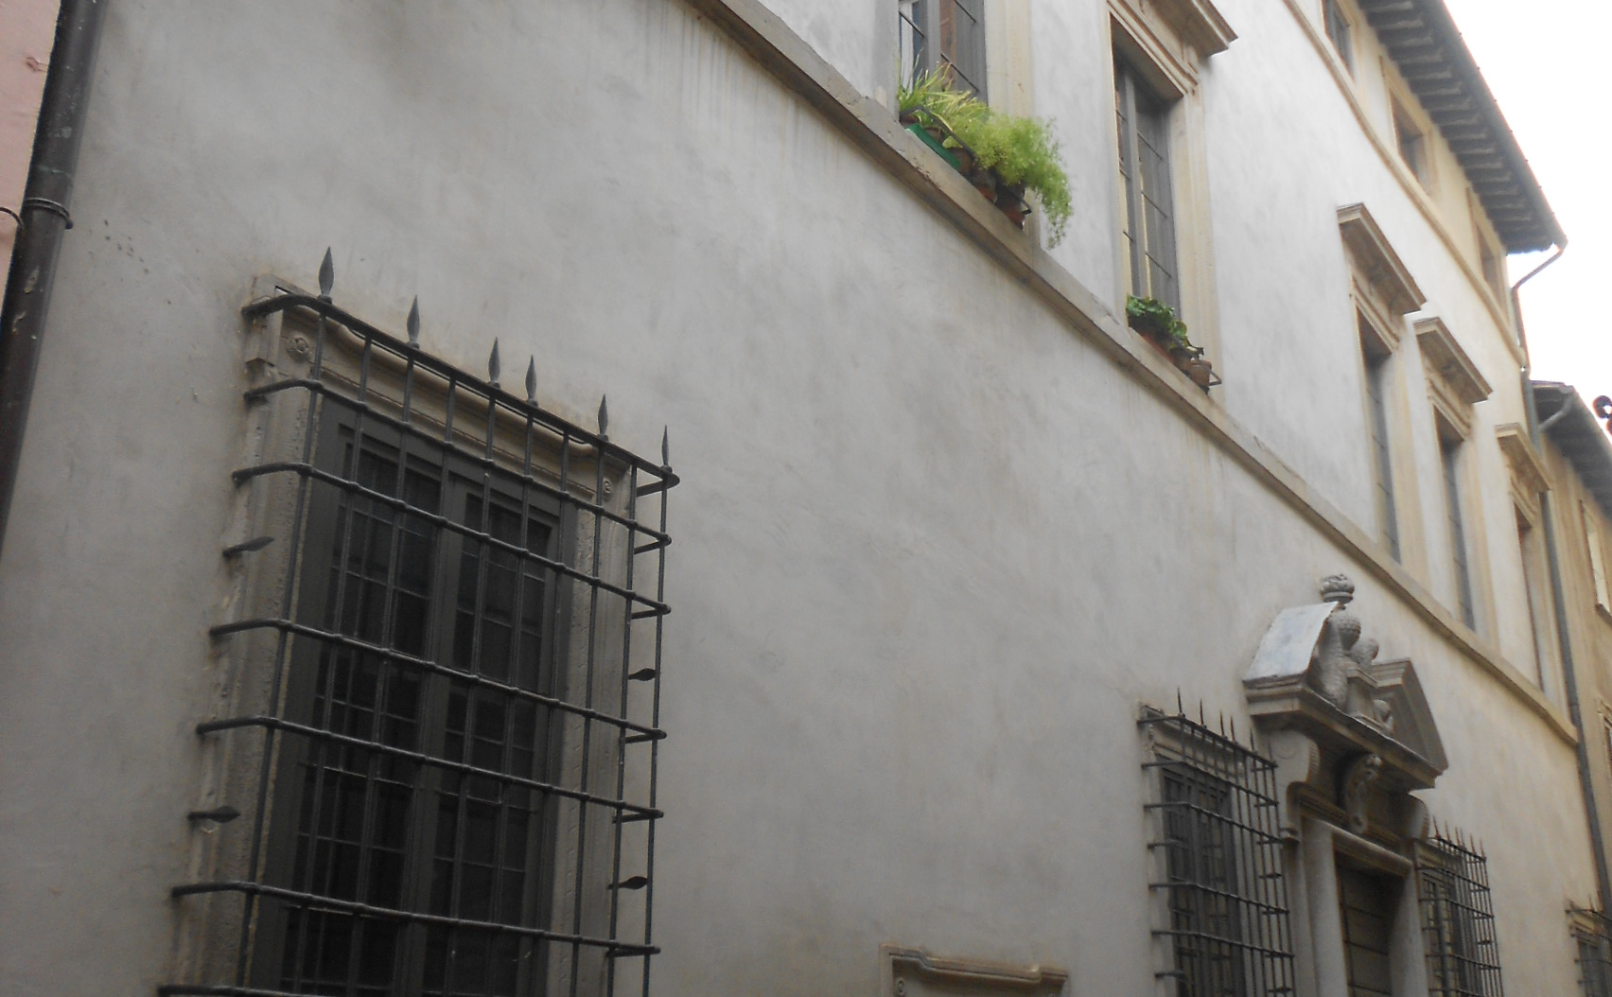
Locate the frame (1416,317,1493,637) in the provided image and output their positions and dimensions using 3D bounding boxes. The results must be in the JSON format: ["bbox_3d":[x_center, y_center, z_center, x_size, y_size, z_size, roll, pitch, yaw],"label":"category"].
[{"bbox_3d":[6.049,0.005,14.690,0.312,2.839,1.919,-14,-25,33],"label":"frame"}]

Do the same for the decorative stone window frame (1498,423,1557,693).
[{"bbox_3d":[8.030,0.795,17.667,0.288,2.944,1.536,-14,-25,33],"label":"decorative stone window frame"}]

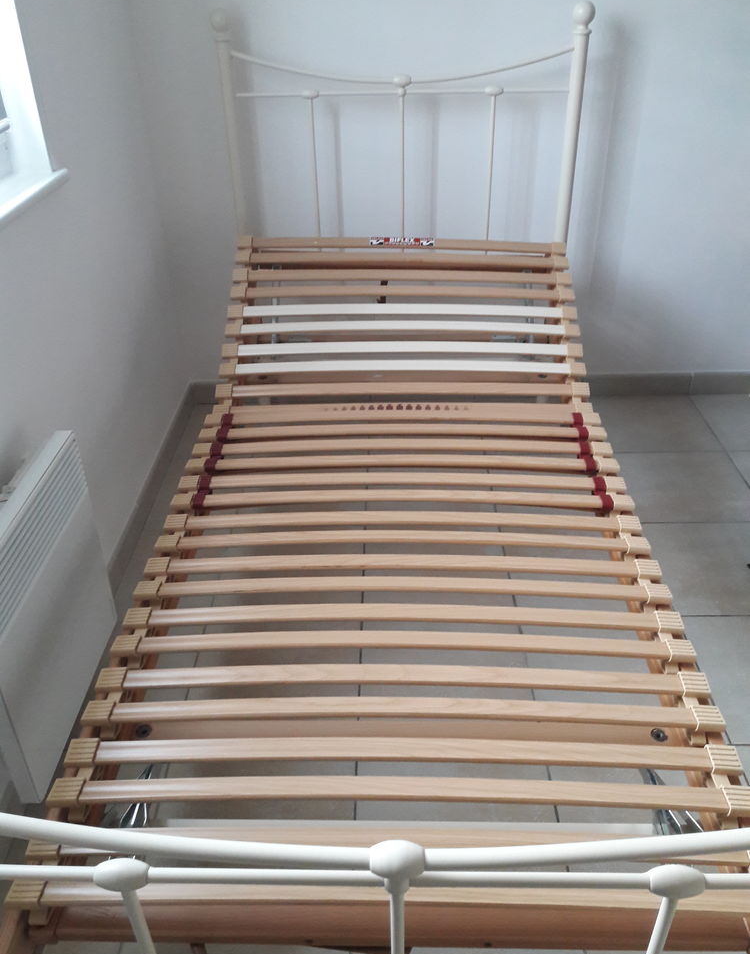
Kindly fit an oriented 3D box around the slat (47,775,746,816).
[{"bbox_3d":[0.030,0.398,1.022,0.855,0.027,0.036,0,33,2],"label":"slat"}]

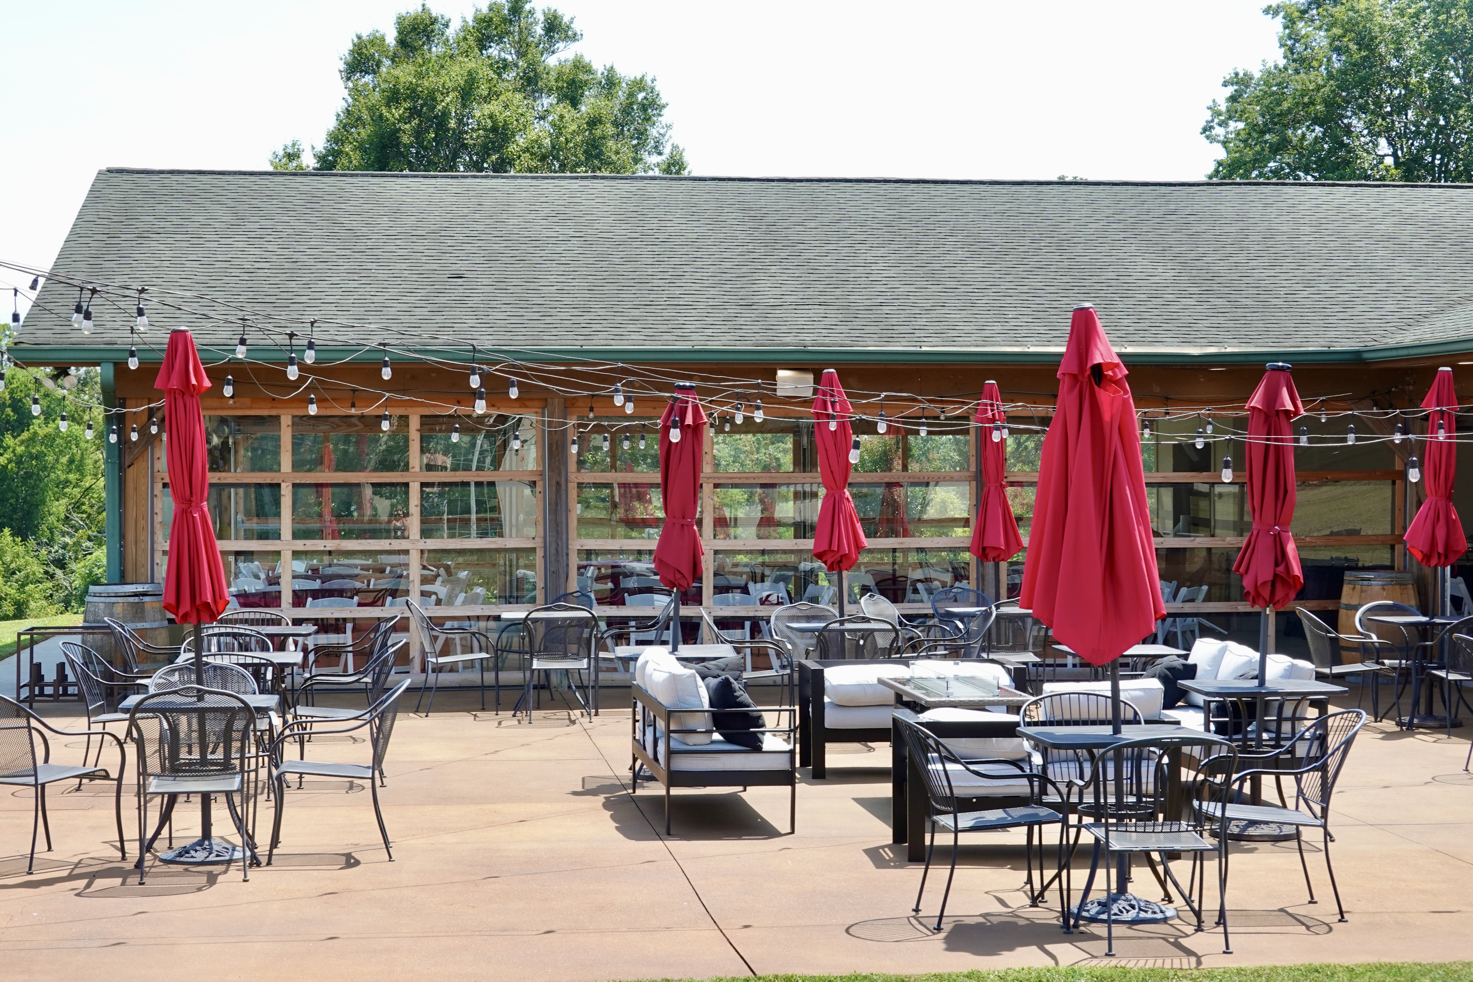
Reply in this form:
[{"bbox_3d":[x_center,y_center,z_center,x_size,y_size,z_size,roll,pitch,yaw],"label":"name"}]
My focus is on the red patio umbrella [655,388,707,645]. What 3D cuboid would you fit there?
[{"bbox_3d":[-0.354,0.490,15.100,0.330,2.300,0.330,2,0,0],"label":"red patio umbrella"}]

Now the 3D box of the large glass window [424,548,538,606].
[{"bbox_3d":[-2.189,0.742,20.997,0.989,0.492,0.050,0,0,-7],"label":"large glass window"}]

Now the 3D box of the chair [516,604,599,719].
[{"bbox_3d":[-1.320,1.268,18.330,0.580,0.885,0.660,0,0,-5],"label":"chair"}]

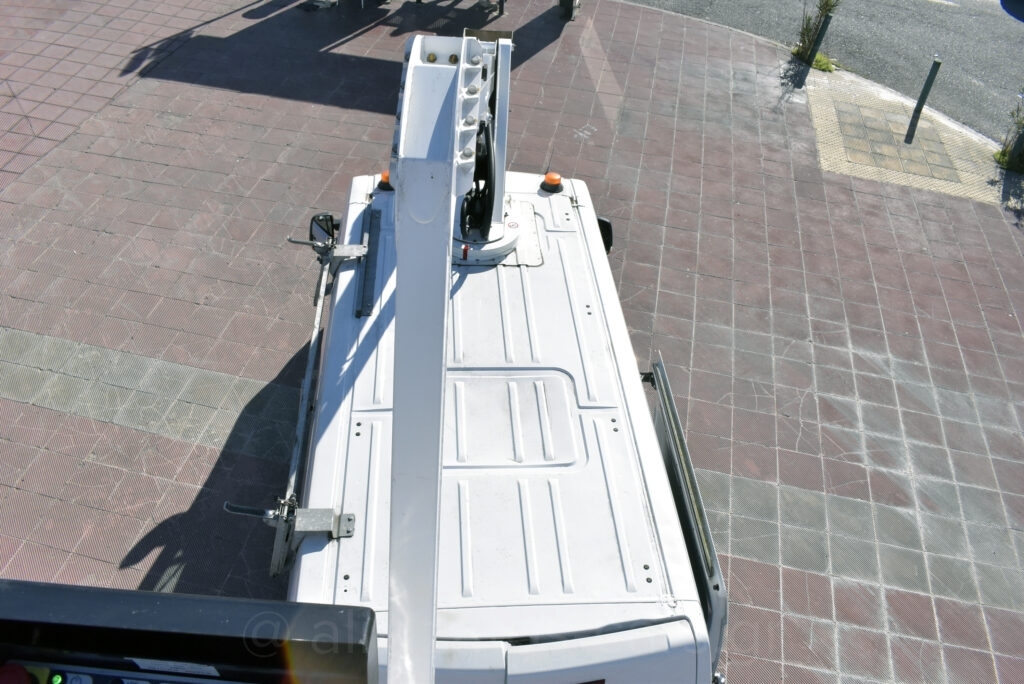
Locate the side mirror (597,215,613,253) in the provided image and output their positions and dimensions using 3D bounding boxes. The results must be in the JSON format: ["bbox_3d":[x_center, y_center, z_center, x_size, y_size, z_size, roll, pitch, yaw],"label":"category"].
[{"bbox_3d":[0.710,-0.877,6.239,0.210,0.340,0.140,-1,44,-6],"label":"side mirror"}]

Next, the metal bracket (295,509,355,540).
[{"bbox_3d":[-0.827,0.807,3.388,0.270,0.075,0.125,-1,44,-6],"label":"metal bracket"}]

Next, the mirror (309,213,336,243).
[{"bbox_3d":[-1.526,-0.880,6.173,0.210,0.330,0.140,-1,44,-6],"label":"mirror"}]

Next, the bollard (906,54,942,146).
[{"bbox_3d":[6.188,-3.790,11.443,0.100,0.870,0.100,-1,44,-6],"label":"bollard"}]

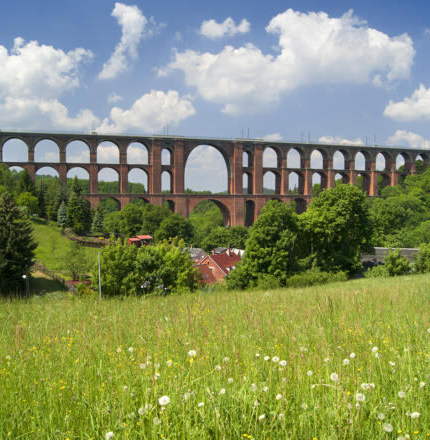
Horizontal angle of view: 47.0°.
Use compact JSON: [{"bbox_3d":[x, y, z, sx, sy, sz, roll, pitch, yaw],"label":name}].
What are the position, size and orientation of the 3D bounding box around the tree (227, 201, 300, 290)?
[{"bbox_3d":[7.021,3.769,73.000,10.400,13.200,10.000,0,2,0],"label":"tree"}]

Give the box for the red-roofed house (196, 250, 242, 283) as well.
[{"bbox_3d":[1.158,11.055,104.000,9.500,8.500,9.800,-2,3,-45],"label":"red-roofed house"}]

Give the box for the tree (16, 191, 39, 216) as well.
[{"bbox_3d":[-51.250,-4.373,135.000,6.000,7.200,6.000,0,2,0],"label":"tree"}]

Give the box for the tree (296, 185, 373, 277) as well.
[{"bbox_3d":[18.298,1.595,75.000,11.000,13.800,10.500,0,2,0],"label":"tree"}]

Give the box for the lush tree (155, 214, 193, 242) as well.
[{"bbox_3d":[-12.604,3.189,150.000,11.300,9.800,10.800,0,2,0],"label":"lush tree"}]

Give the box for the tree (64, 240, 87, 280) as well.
[{"bbox_3d":[-21.873,6.396,78.000,3.800,6.300,3.800,0,2,0],"label":"tree"}]

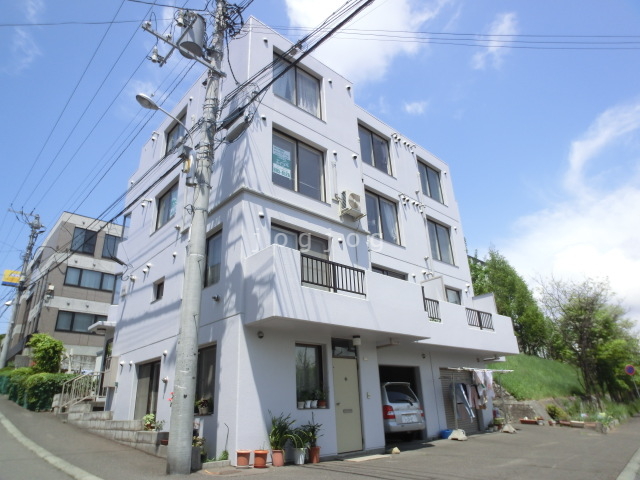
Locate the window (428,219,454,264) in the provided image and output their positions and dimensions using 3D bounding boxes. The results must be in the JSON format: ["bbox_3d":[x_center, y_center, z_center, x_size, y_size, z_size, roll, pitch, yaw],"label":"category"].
[{"bbox_3d":[4.771,0.152,15.533,1.740,1.820,0.140,18,-32,-37],"label":"window"}]

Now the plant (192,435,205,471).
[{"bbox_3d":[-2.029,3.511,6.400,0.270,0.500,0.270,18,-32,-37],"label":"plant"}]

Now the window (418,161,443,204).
[{"bbox_3d":[4.739,-2.439,16.809,1.740,1.840,0.140,18,-32,-37],"label":"window"}]

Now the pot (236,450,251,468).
[{"bbox_3d":[-1.265,3.646,6.450,0.225,0.255,0.225,-2,-25,-1],"label":"pot"}]

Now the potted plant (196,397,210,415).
[{"bbox_3d":[-2.435,3.477,8.131,0.245,0.347,0.258,17,-29,-40],"label":"potted plant"}]

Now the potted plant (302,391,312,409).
[{"bbox_3d":[-0.252,3.267,7.950,0.180,0.330,0.180,18,-32,-37],"label":"potted plant"}]

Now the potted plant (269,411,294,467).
[{"bbox_3d":[-0.733,3.727,7.304,0.394,0.911,0.367,17,-29,-40],"label":"potted plant"}]

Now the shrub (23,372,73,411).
[{"bbox_3d":[-12.620,7.123,18.142,1.496,1.632,1.632,17,-29,-40],"label":"shrub"}]

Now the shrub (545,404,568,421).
[{"bbox_3d":[8.942,6.530,14.592,0.750,0.650,0.700,18,-32,-37],"label":"shrub"}]

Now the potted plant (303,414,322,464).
[{"bbox_3d":[-0.139,3.668,7.200,0.360,0.810,0.360,-2,-25,-1],"label":"potted plant"}]

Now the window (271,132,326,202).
[{"bbox_3d":[-0.580,-1.973,10.652,1.945,1.795,0.122,17,-29,-40],"label":"window"}]

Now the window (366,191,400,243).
[{"bbox_3d":[2.060,-0.718,12.967,1.825,1.640,0.120,17,-29,-40],"label":"window"}]

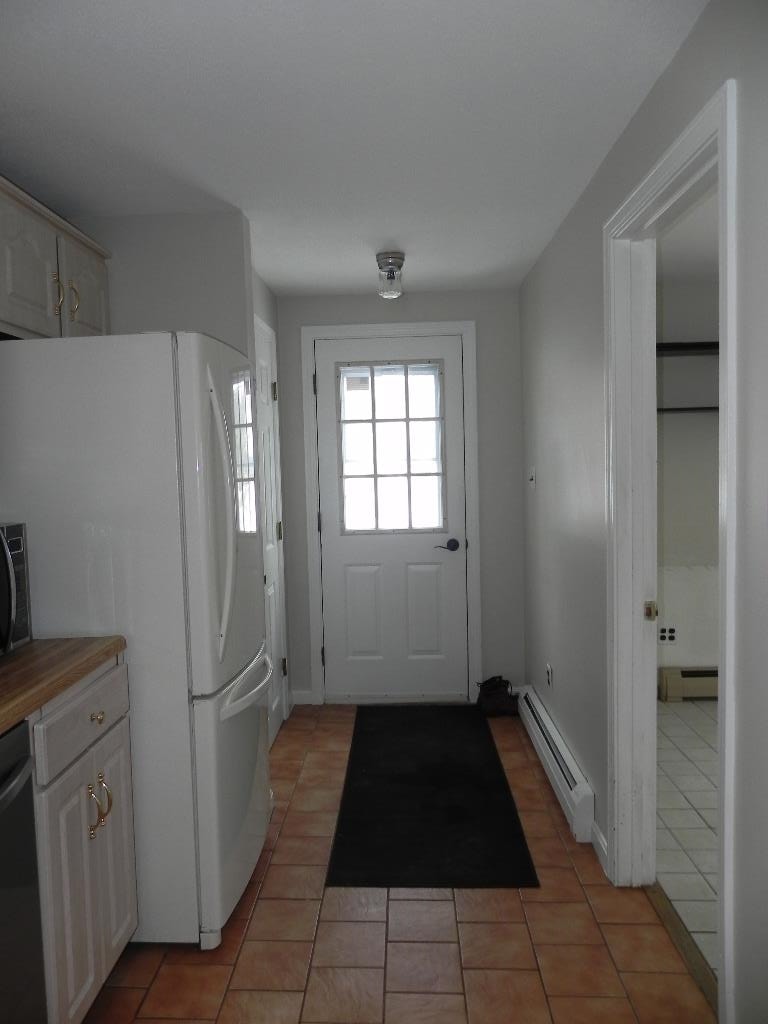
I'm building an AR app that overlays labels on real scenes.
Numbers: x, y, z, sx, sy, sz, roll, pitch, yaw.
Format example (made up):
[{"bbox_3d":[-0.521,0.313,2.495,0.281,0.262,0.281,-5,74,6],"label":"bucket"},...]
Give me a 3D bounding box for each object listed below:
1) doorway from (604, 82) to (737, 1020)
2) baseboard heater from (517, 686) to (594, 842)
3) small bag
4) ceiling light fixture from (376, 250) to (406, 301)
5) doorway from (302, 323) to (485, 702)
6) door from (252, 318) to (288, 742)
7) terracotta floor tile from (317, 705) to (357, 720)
[{"bbox_3d":[0.759,0.185,1.968,0.144,2.058,0.920,-1,4,2],"label":"doorway"},{"bbox_3d":[0.731,1.038,3.406,0.072,0.180,1.390,-1,4,2],"label":"baseboard heater"},{"bbox_3d":[0.609,0.981,4.188,0.220,0.203,0.190,-1,4,2],"label":"small bag"},{"bbox_3d":[0.031,-1.048,3.440,0.126,0.187,0.126,-1,4,2],"label":"ceiling light fixture"},{"bbox_3d":[0.053,0.028,4.316,0.951,2.116,0.110,-1,4,2],"label":"doorway"},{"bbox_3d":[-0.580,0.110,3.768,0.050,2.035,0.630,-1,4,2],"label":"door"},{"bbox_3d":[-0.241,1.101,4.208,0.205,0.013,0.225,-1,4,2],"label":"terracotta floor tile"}]

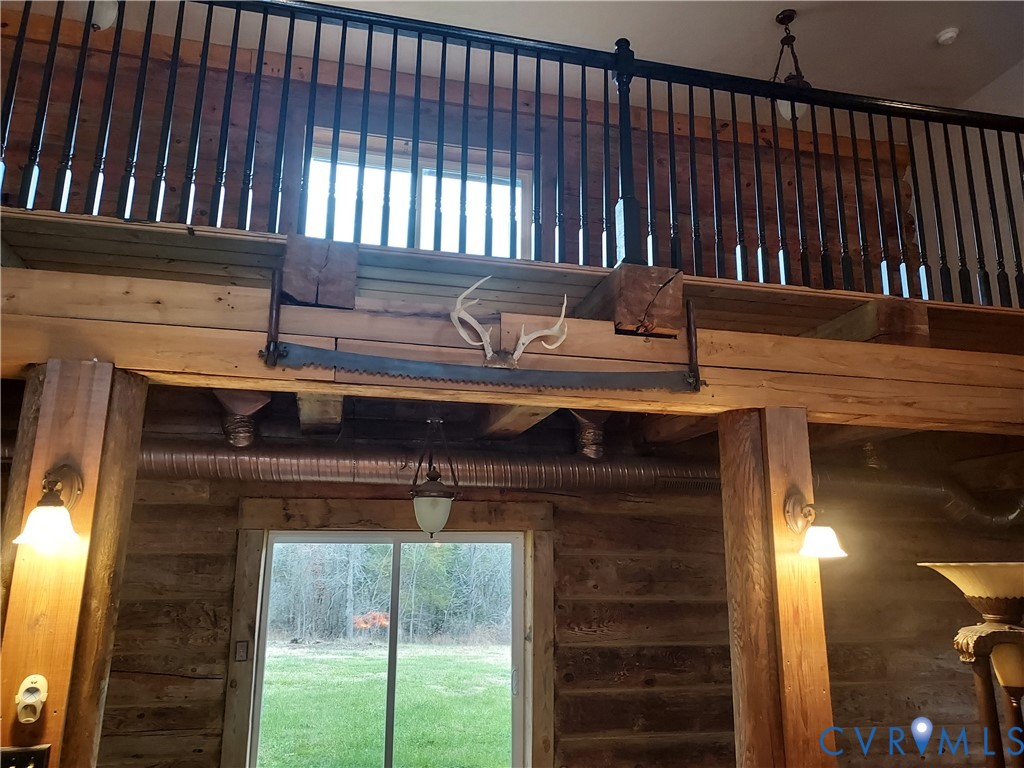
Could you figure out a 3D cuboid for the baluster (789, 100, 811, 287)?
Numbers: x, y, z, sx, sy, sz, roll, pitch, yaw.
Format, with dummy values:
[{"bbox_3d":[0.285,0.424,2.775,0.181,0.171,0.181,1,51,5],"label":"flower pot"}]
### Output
[{"bbox_3d":[1.277,-0.853,3.151,0.031,0.896,0.031,4,-12,-12],"label":"baluster"}]

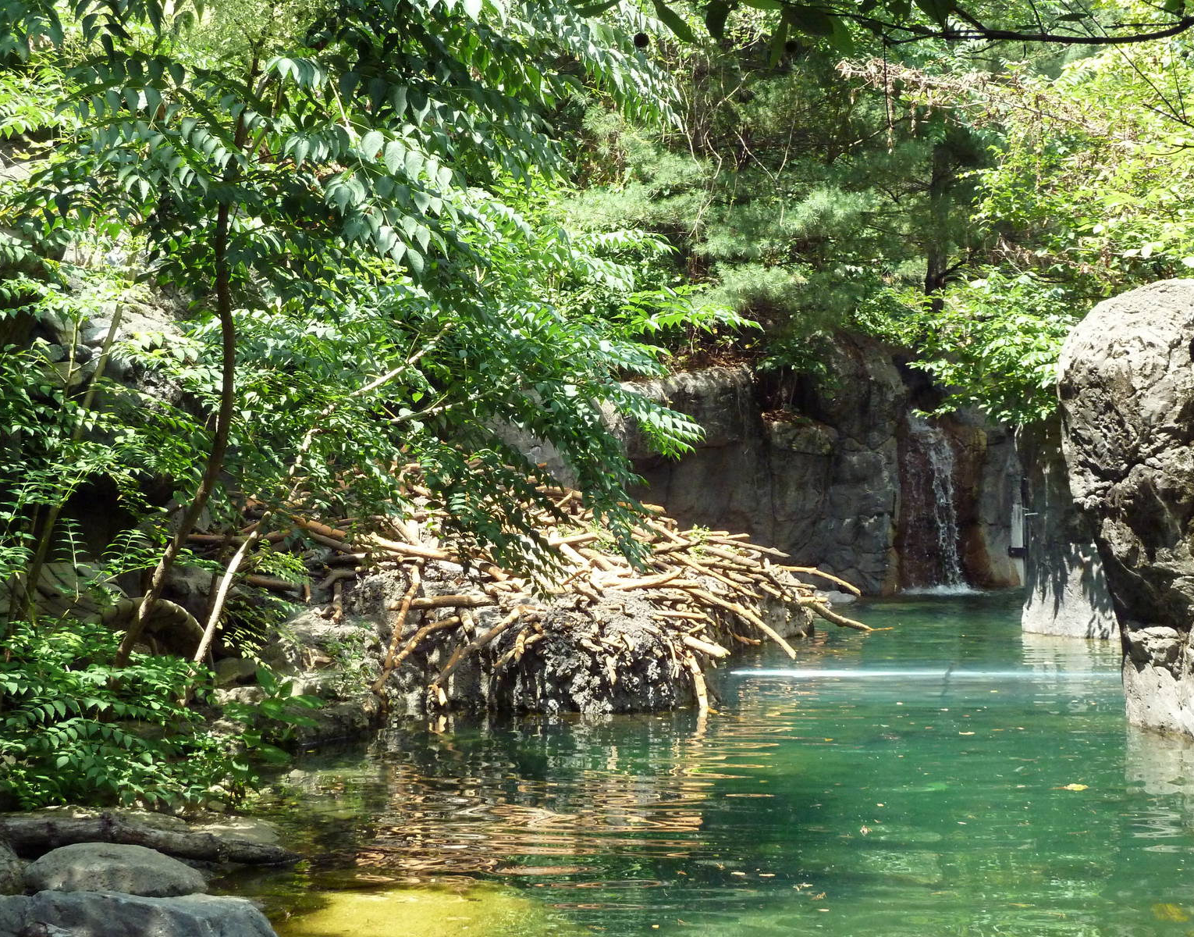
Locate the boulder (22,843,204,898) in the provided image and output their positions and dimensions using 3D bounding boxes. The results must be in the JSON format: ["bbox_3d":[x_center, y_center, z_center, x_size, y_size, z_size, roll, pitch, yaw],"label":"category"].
[{"bbox_3d":[-1.696,1.425,7.500,0.630,0.200,0.420,0,3,-6],"label":"boulder"}]

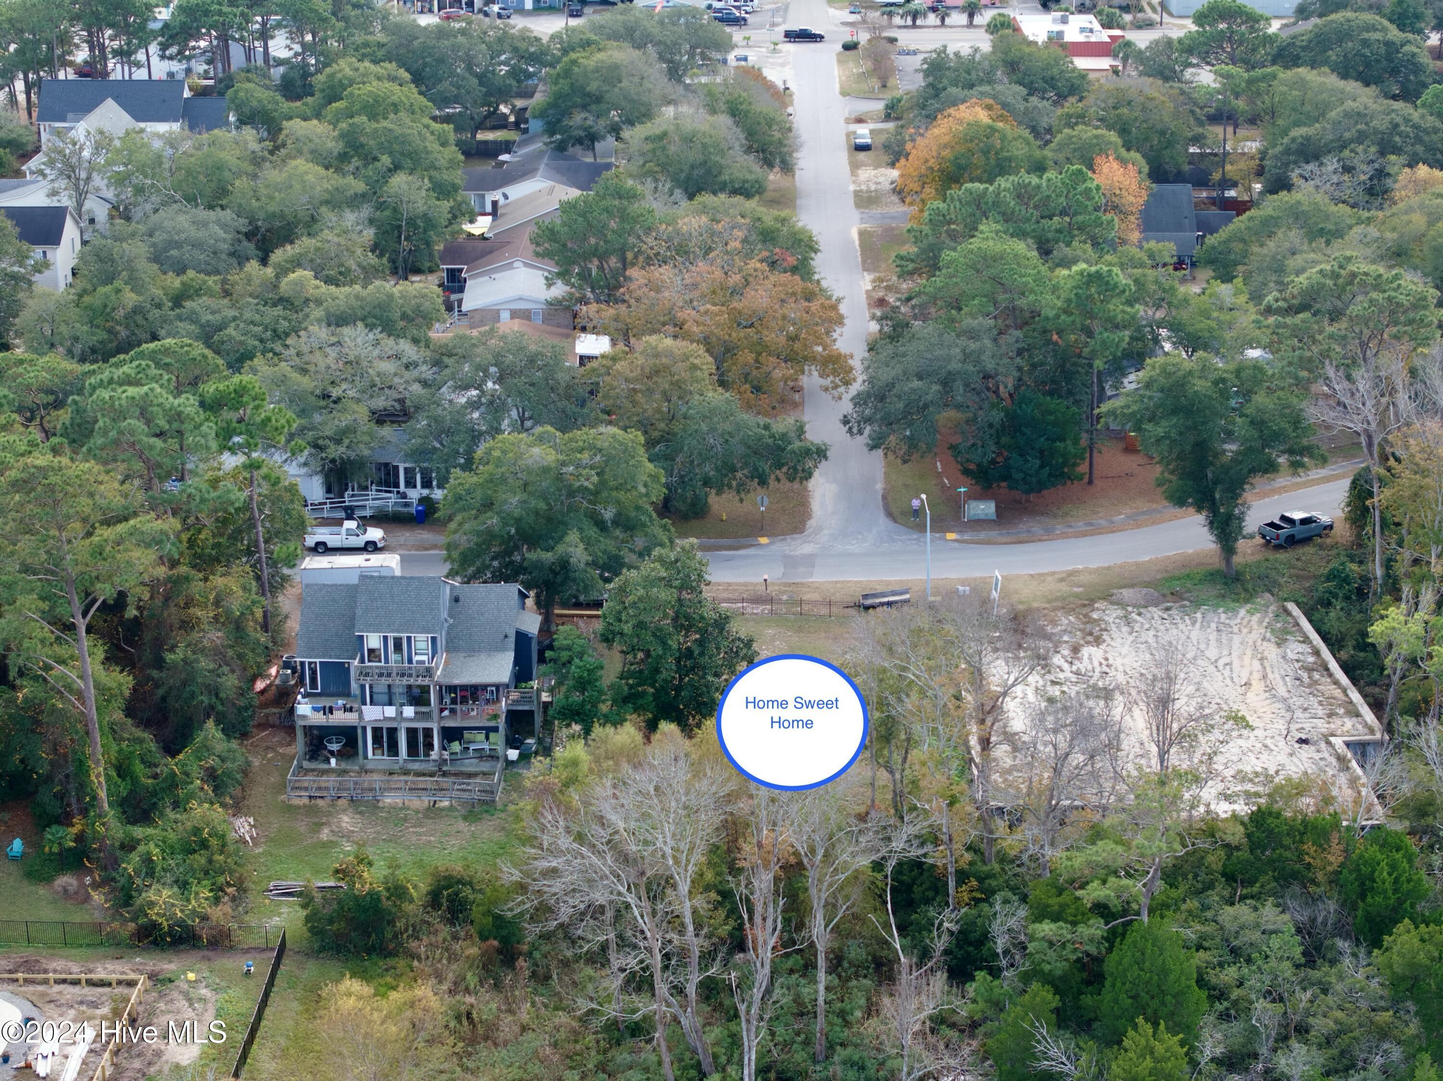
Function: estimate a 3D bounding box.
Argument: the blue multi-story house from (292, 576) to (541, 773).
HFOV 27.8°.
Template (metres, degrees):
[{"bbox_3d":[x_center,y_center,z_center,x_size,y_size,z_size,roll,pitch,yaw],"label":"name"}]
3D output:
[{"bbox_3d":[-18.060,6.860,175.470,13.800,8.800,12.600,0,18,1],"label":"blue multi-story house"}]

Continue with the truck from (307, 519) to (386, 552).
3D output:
[{"bbox_3d":[-25.855,-0.400,200.767,5.700,1.850,2.000,-1,19,-2],"label":"truck"}]

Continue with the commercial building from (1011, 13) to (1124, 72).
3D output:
[{"bbox_3d":[44.879,-62.374,373.113,12.300,5.800,25.000,-1,19,0],"label":"commercial building"}]

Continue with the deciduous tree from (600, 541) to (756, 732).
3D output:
[{"bbox_3d":[-2.440,5.820,170.390,9.000,11.600,9.000,0,18,1],"label":"deciduous tree"}]

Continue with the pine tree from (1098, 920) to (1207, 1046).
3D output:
[{"bbox_3d":[20.809,20.751,139.888,5.000,6.500,5.000,-1,19,0],"label":"pine tree"}]

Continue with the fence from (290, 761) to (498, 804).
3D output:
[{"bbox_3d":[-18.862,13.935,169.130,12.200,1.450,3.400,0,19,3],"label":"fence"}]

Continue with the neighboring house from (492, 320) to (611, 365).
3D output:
[{"bbox_3d":[-15.490,-14.840,237.770,12.500,4.100,10.800,0,18,1],"label":"neighboring house"}]

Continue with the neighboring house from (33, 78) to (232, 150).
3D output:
[{"bbox_3d":[-64.765,-46.142,323.647,20.700,9.300,14.500,0,19,2],"label":"neighboring house"}]

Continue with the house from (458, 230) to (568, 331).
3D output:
[{"bbox_3d":[-17.590,-22.940,260.780,10.200,4.900,22.500,0,18,1],"label":"house"}]

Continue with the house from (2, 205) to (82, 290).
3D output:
[{"bbox_3d":[-64.571,-26.800,268.542,10.200,8.500,8.900,-1,19,-2],"label":"house"}]

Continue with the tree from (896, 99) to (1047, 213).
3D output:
[{"bbox_3d":[25.360,-39.010,297.540,15.200,12.100,15.200,0,18,1],"label":"tree"}]

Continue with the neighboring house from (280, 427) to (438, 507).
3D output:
[{"bbox_3d":[-25.470,-6.100,210.670,13.200,4.700,9.500,0,18,1],"label":"neighboring house"}]

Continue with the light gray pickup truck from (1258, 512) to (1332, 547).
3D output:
[{"bbox_3d":[39.544,-0.822,200.107,5.500,1.840,1.950,-12,22,-31],"label":"light gray pickup truck"}]

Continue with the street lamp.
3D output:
[{"bbox_3d":[13.355,0.425,189.449,0.400,6.900,2.200,-3,19,-6],"label":"street lamp"}]

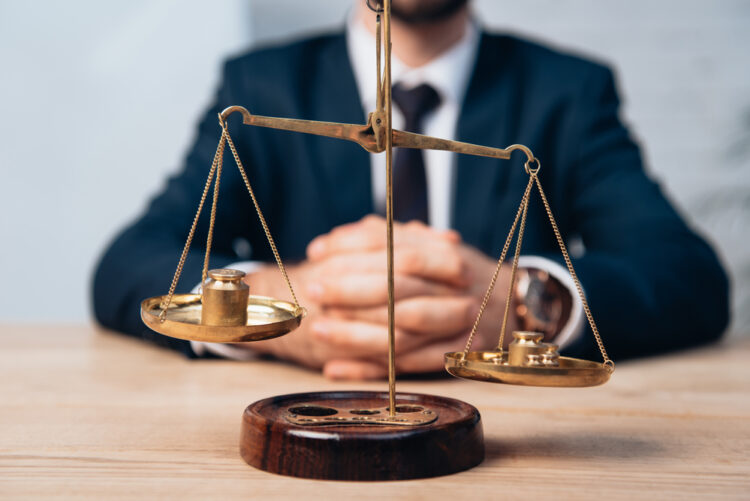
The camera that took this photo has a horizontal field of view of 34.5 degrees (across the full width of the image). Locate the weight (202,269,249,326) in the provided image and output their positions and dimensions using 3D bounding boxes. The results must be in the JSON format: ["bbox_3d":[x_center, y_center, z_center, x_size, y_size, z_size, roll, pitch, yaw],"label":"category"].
[{"bbox_3d":[-0.079,0.026,0.640,0.024,0.028,0.024,3,9,0],"label":"weight"}]

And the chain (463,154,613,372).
[{"bbox_3d":[0.082,0.007,0.618,0.078,0.111,0.070,0,3,0],"label":"chain"}]

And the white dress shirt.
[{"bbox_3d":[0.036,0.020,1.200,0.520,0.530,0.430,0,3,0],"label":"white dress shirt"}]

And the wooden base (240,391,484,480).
[{"bbox_3d":[-0.006,0.094,0.630,0.127,0.021,0.127,0,3,0],"label":"wooden base"}]

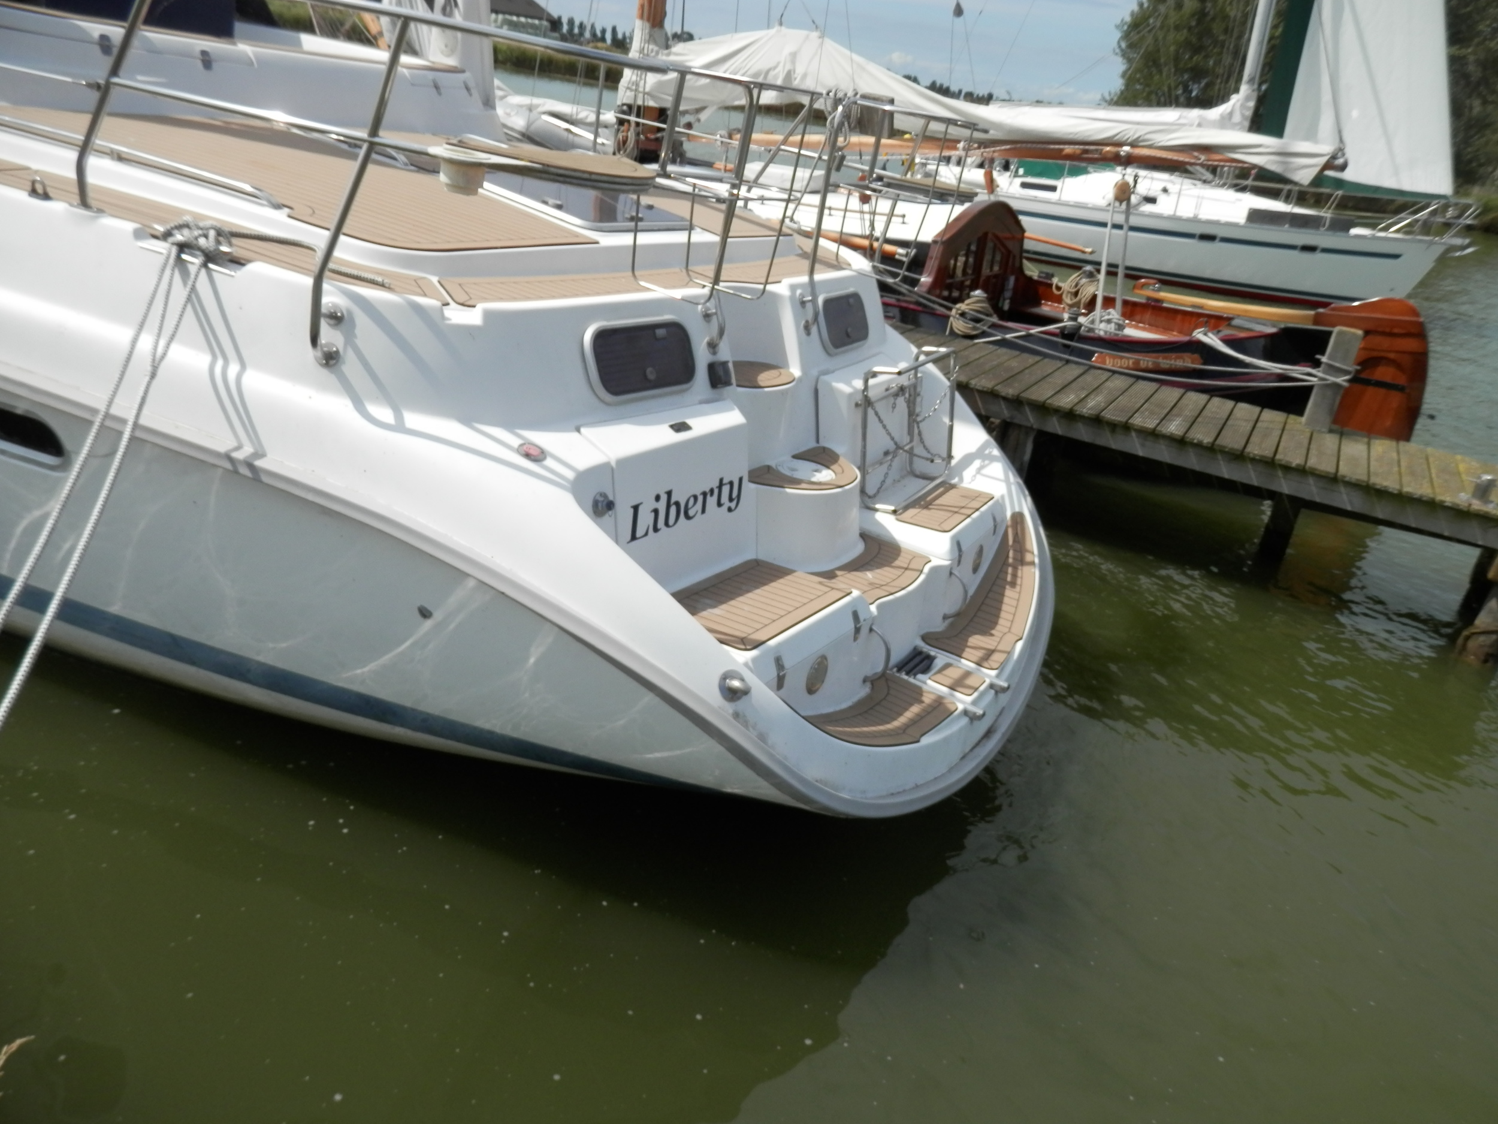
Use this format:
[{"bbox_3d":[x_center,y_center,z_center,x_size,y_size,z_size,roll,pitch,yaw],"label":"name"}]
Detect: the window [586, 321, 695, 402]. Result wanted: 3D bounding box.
[{"bbox_3d":[-0.341,-0.639,3.424,0.050,0.245,0.462,-2,13,42],"label":"window"}]

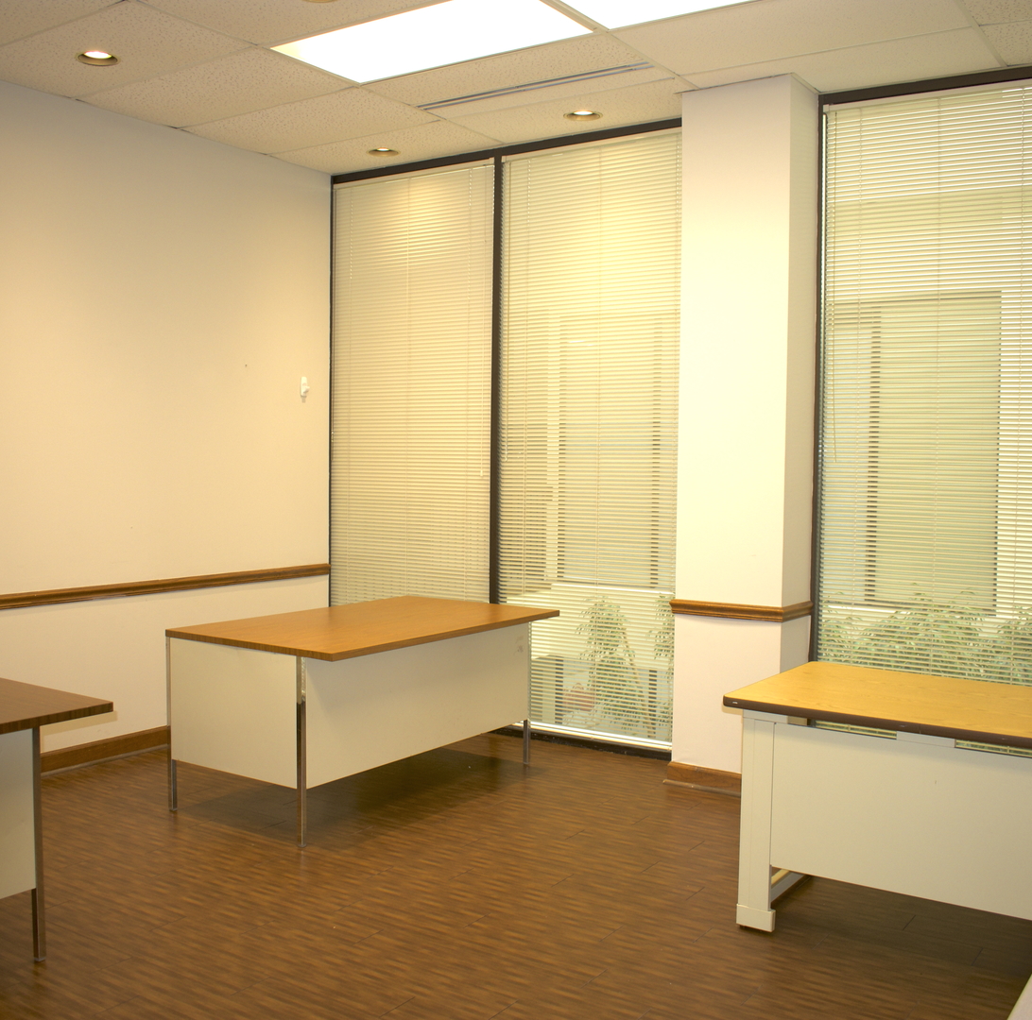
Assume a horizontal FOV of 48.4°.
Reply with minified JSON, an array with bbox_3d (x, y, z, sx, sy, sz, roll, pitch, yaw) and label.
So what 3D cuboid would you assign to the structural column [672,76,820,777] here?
[{"bbox_3d":[1.005,-0.299,5.042,0.530,3.050,0.340,3,3,34],"label":"structural column"}]

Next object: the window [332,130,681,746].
[{"bbox_3d":[-0.082,-0.362,5.978,2.320,2.980,0.100,3,3,34],"label":"window"}]

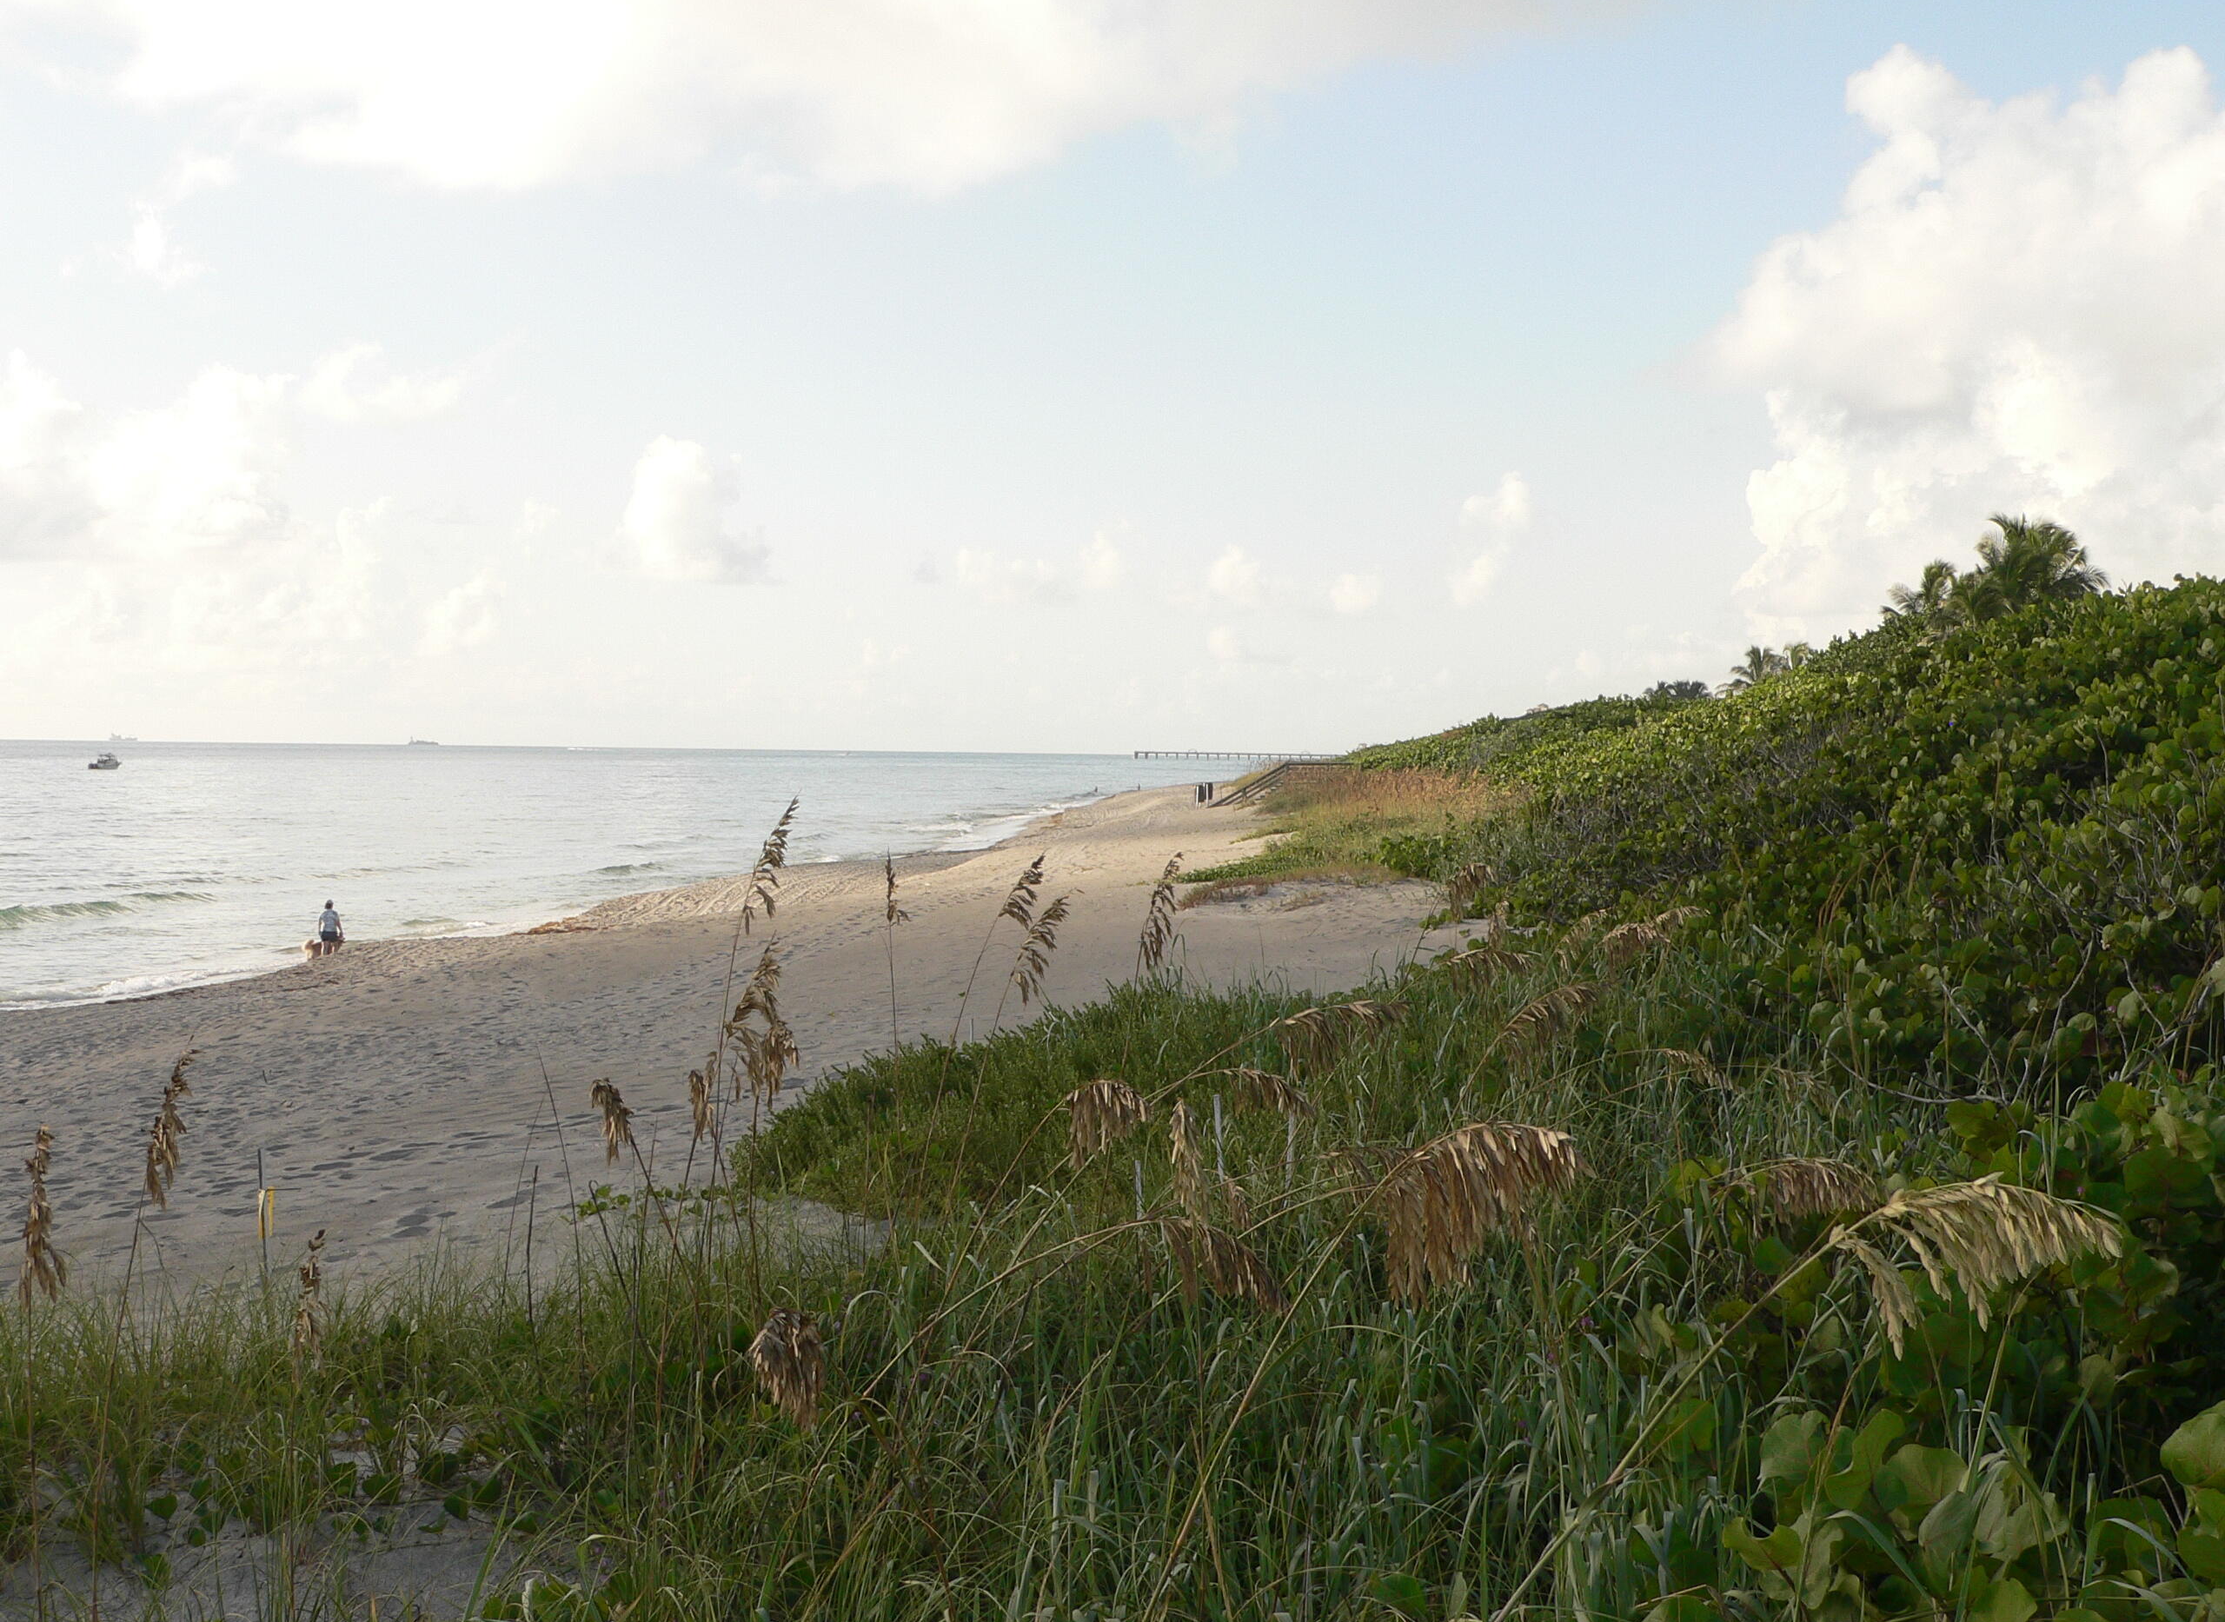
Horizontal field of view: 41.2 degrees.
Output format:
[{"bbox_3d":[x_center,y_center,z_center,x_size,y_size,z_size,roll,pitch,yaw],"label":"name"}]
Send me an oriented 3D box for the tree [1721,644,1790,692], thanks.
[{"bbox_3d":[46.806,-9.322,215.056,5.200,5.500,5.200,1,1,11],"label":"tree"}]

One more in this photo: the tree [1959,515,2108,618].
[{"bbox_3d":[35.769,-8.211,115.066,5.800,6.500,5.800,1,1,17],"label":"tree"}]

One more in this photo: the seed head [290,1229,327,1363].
[{"bbox_3d":[-1.958,1.181,7.200,0.095,0.325,0.095,0,1,-15],"label":"seed head"}]

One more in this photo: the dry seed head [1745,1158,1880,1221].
[{"bbox_3d":[1.232,0.666,5.200,0.236,0.113,0.120,1,1,13],"label":"dry seed head"}]

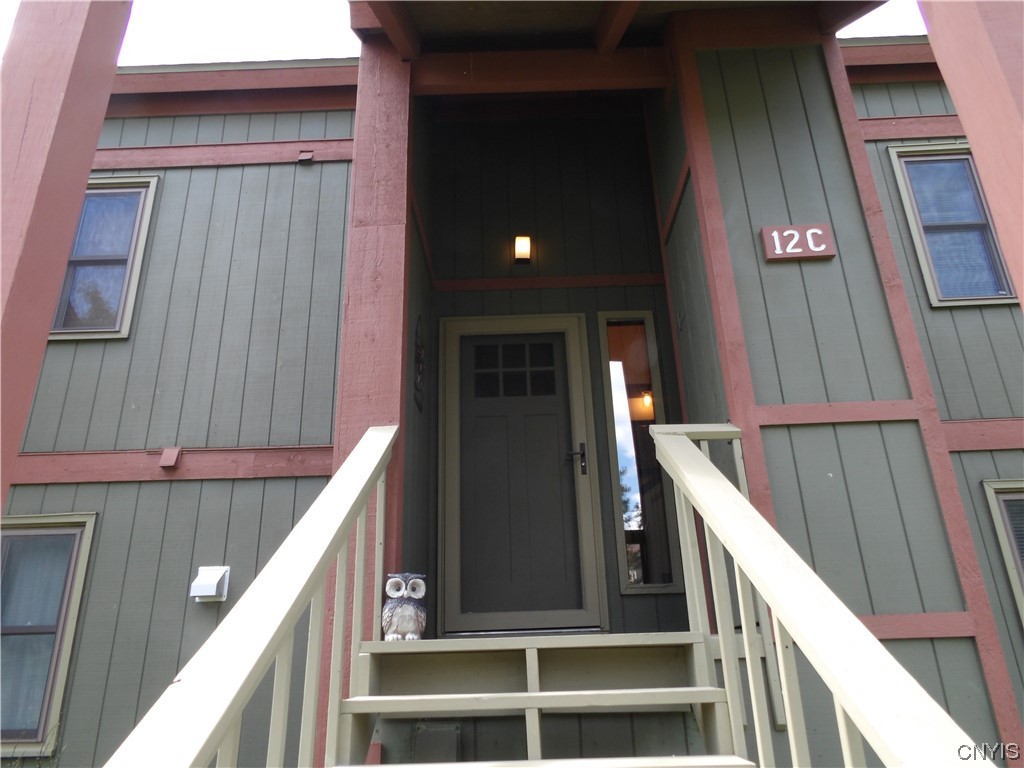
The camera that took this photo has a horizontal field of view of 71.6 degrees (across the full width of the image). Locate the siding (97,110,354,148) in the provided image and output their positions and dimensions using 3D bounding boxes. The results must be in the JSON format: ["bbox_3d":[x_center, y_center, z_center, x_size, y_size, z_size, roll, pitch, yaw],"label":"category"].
[{"bbox_3d":[-2.334,-2.012,5.635,2.250,0.290,0.030,-2,-22,0],"label":"siding"}]

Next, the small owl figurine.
[{"bbox_3d":[-0.409,0.853,2.715,0.168,0.248,0.150,2,-22,-11],"label":"small owl figurine"}]

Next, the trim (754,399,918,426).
[{"bbox_3d":[1.473,0.134,3.223,0.714,0.095,0.028,-2,-22,0],"label":"trim"}]

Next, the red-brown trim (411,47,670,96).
[{"bbox_3d":[0.168,-1.935,4.396,1.580,0.254,0.085,-2,-22,0],"label":"red-brown trim"}]

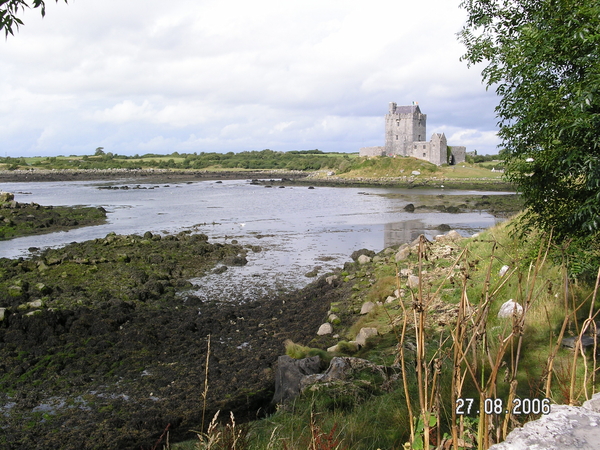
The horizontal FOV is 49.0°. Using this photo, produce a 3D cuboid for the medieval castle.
[{"bbox_3d":[42.200,-33.300,246.200,32.500,21.600,22.000,4,7,36],"label":"medieval castle"}]

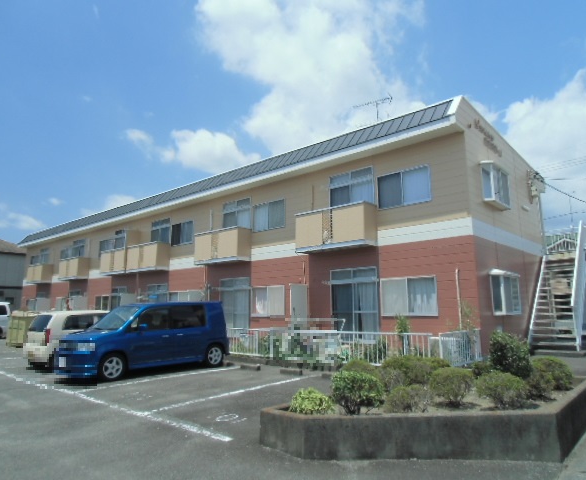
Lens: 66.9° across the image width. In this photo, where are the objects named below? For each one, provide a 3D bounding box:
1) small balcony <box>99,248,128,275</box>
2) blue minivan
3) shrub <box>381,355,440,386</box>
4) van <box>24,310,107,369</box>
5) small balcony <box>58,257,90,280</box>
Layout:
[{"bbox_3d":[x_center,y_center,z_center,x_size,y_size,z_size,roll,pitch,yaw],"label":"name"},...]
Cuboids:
[{"bbox_3d":[-8.662,1.156,22.155,2.620,1.200,0.800,-8,-12,40],"label":"small balcony"},{"bbox_3d":[-3.638,2.434,11.190,1.690,1.705,4.055,-9,-12,41],"label":"blue minivan"},{"bbox_3d":[1.774,1.953,6.746,0.880,0.450,0.820,-8,-12,40],"label":"shrub"},{"bbox_3d":[-5.442,2.822,12.851,1.580,1.500,3.600,-8,-12,40],"label":"van"},{"bbox_3d":[-12.529,1.754,25.613,2.561,1.210,0.800,-8,-11,40],"label":"small balcony"}]

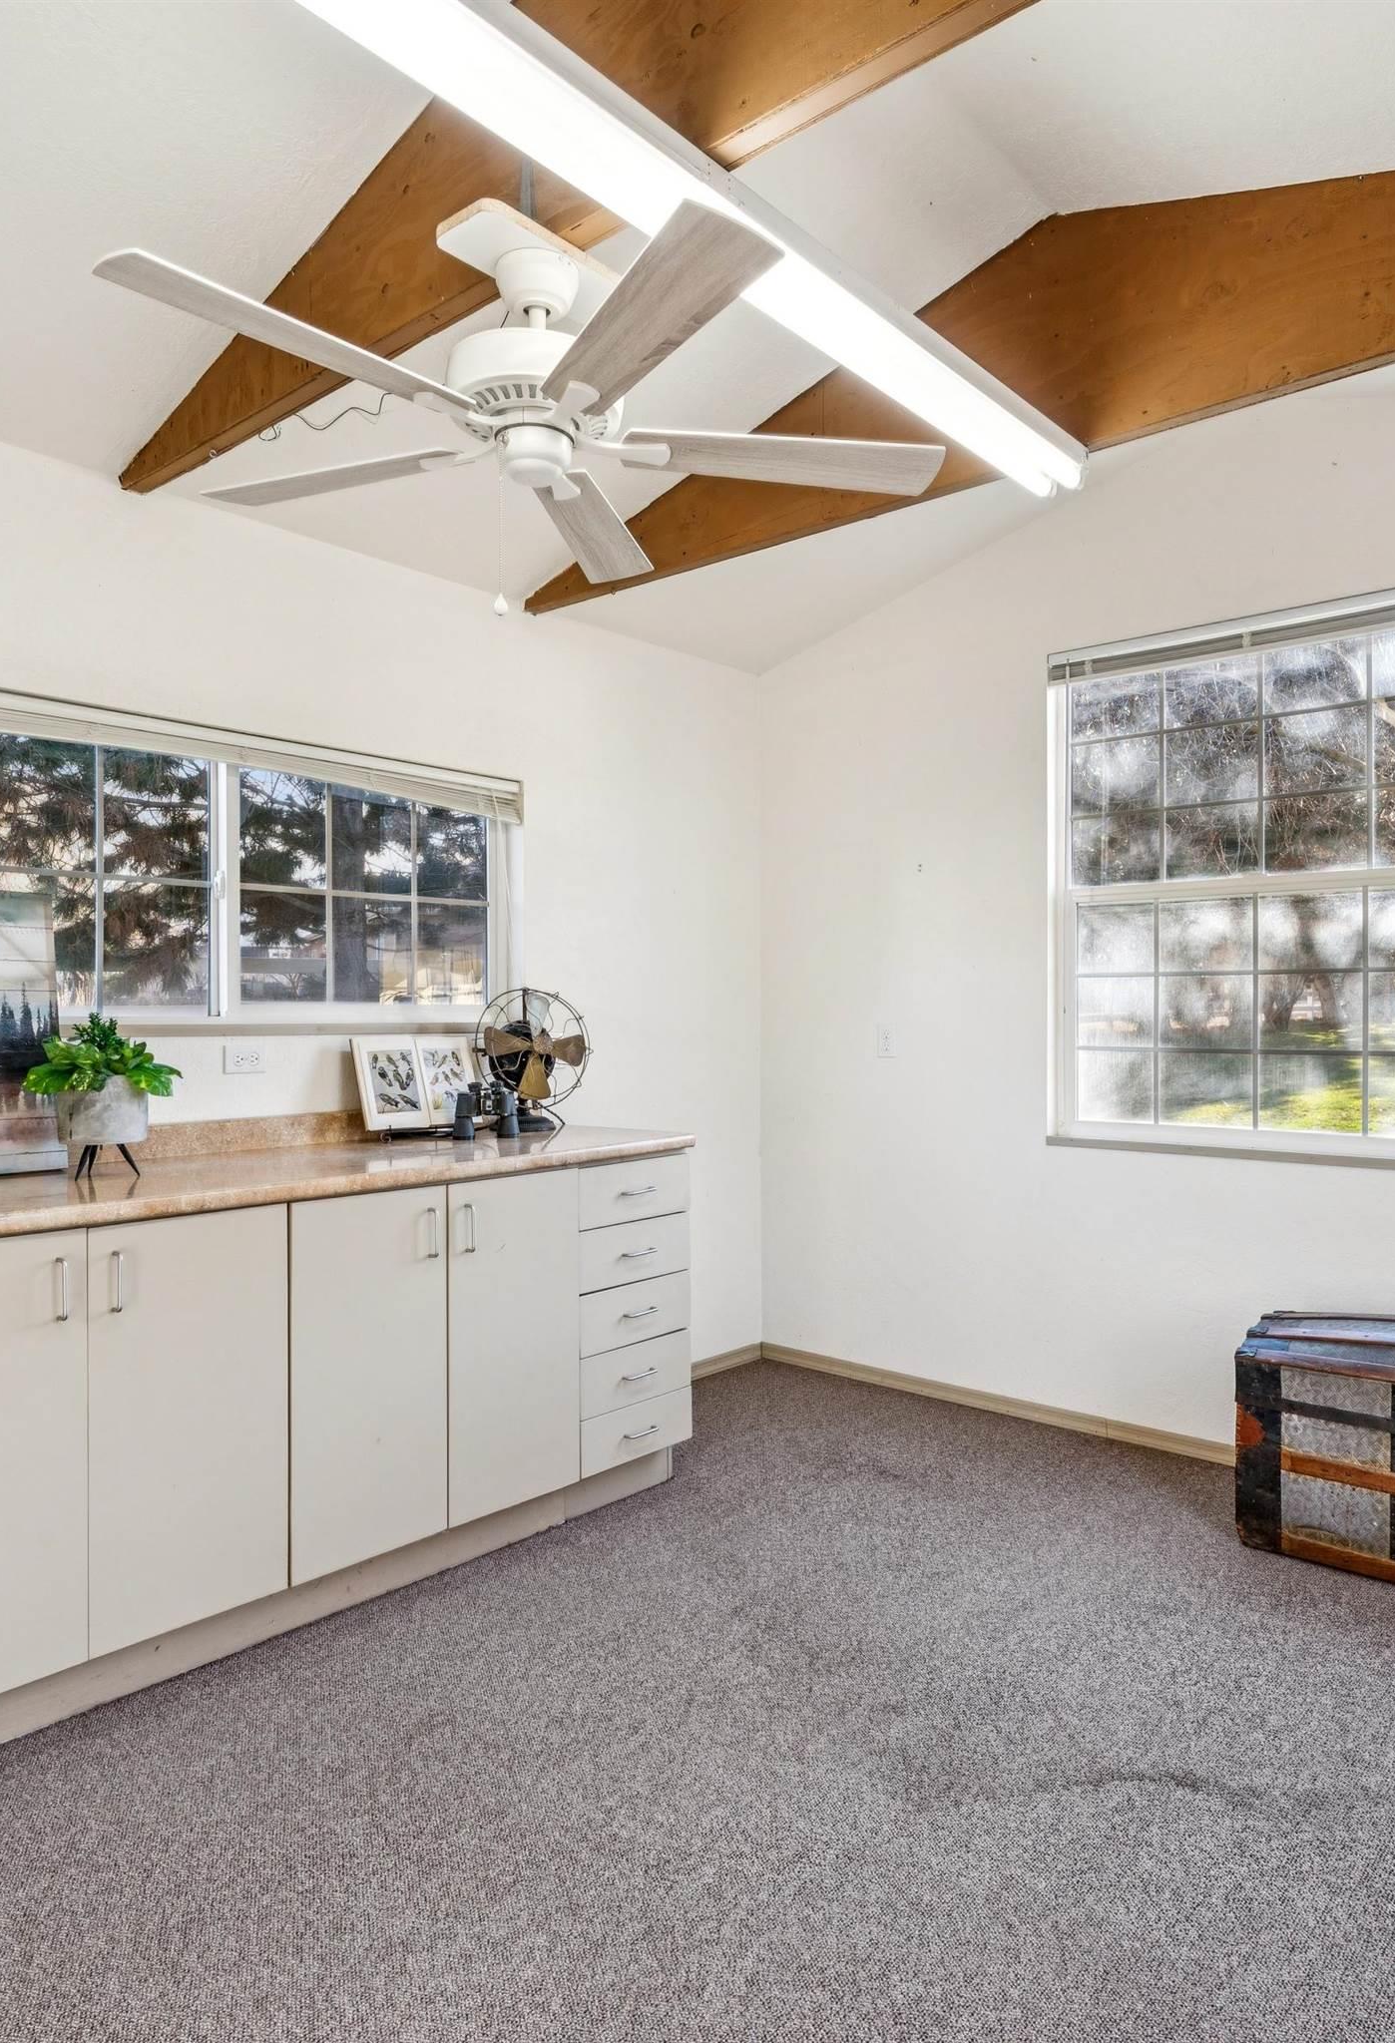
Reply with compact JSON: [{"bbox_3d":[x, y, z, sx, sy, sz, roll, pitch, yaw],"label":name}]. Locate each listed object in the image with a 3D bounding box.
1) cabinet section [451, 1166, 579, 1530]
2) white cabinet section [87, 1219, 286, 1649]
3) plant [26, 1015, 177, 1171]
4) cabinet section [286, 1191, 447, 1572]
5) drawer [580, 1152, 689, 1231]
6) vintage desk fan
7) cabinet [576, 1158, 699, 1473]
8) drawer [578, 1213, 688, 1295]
[{"bbox_3d":[-0.627,0.742,3.164,0.570,0.762,0.398,0,0,42],"label":"cabinet section"},{"bbox_3d":[-1.149,0.745,2.580,0.570,0.762,0.387,0,0,42],"label":"white cabinet section"},{"bbox_3d":[-1.196,0.149,2.561,0.262,0.323,0.292,0,0,41],"label":"plant"},{"bbox_3d":[-0.890,0.744,2.870,0.570,0.762,0.384,0,0,42],"label":"cabinet section"},{"bbox_3d":[-0.310,0.430,3.366,0.423,0.155,0.399,0,0,41],"label":"drawer"},{"bbox_3d":[-0.471,0.108,3.589,0.312,0.403,0.252,0,0,-33],"label":"vintage desk fan"},{"bbox_3d":[-0.389,0.789,3.439,0.640,0.879,0.400,0,0,41],"label":"cabinet"},{"bbox_3d":[-0.309,0.585,3.366,0.423,0.152,0.399,0,0,41],"label":"drawer"}]

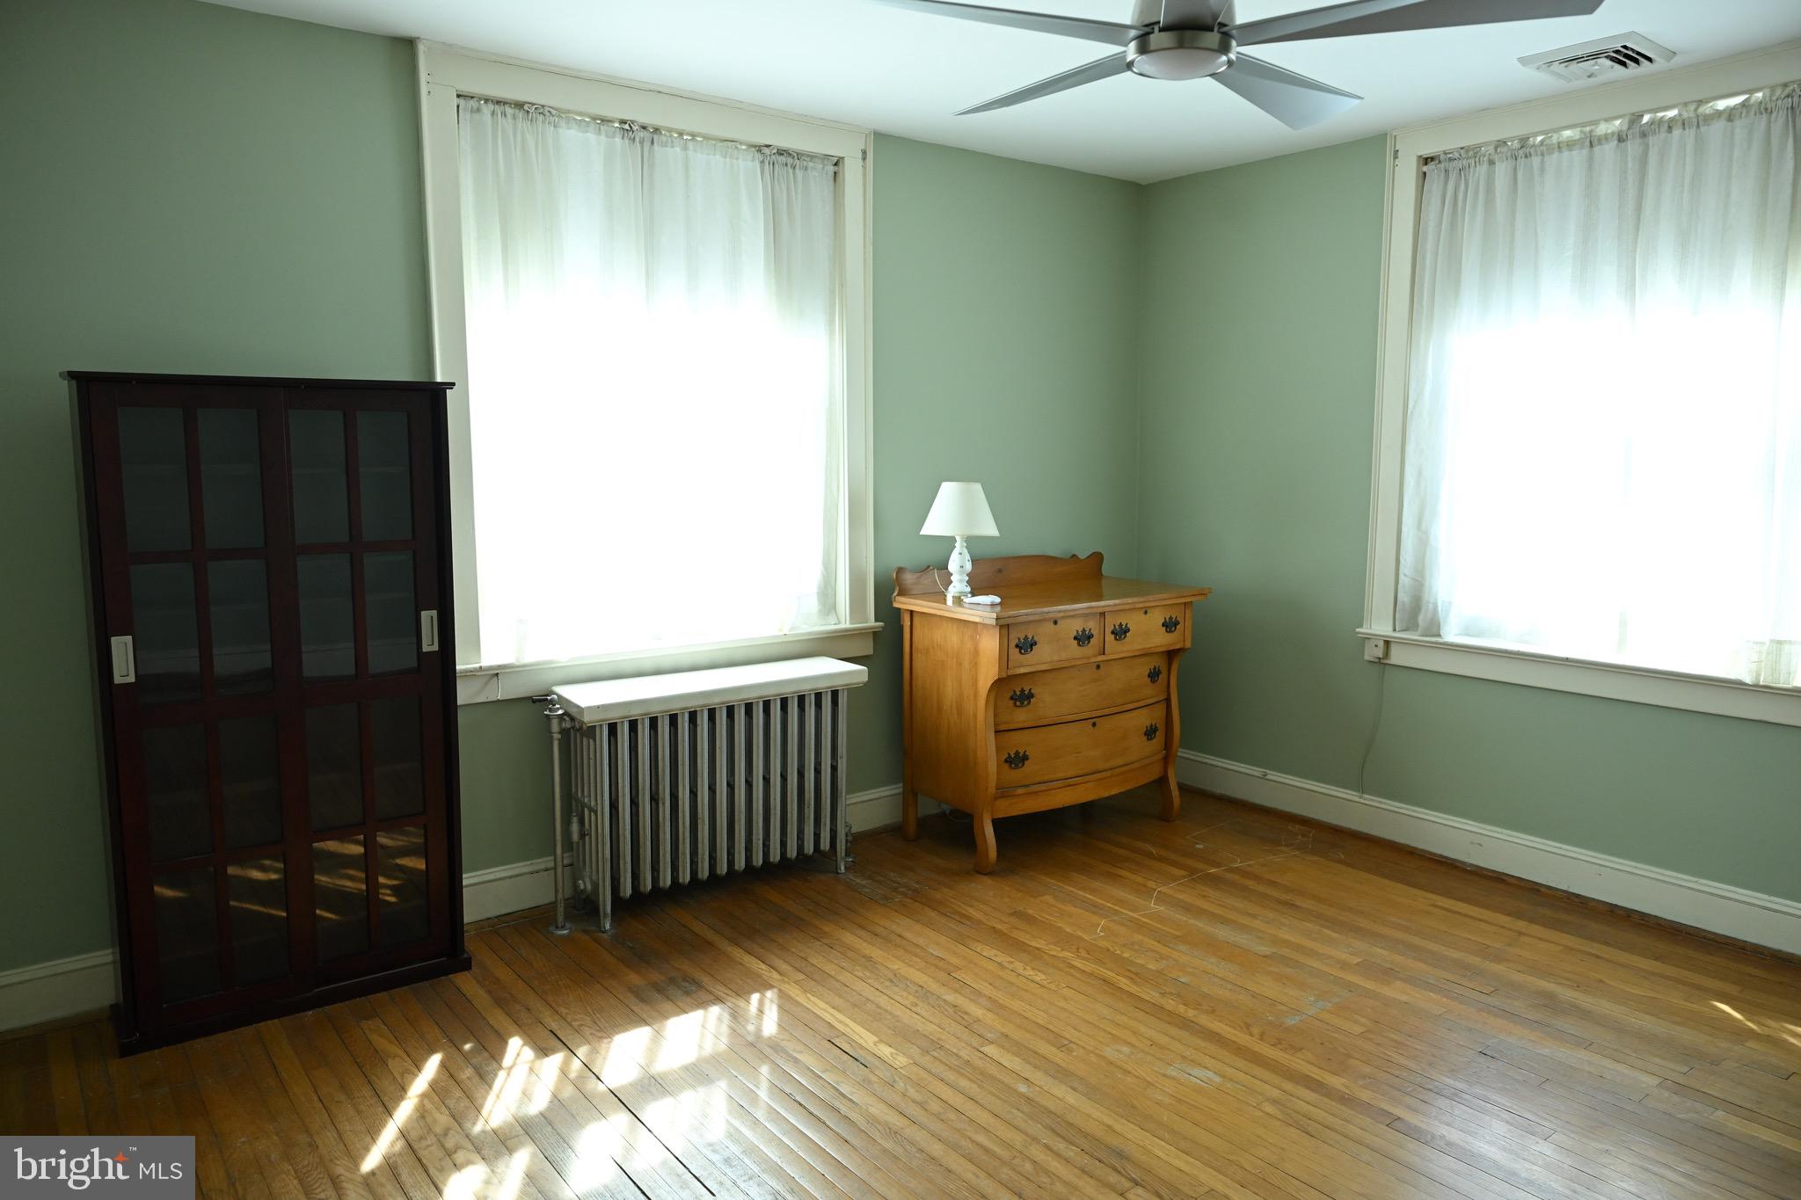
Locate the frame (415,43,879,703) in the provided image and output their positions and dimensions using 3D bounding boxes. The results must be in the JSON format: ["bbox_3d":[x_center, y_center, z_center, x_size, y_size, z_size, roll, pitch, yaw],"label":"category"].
[{"bbox_3d":[-0.707,-0.660,3.812,1.500,1.825,0.120,-5,9,-36],"label":"frame"}]

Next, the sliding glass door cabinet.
[{"bbox_3d":[-1.558,0.243,3.048,0.815,1.575,0.250,-5,9,-36],"label":"sliding glass door cabinet"}]

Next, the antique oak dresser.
[{"bbox_3d":[0.561,0.361,4.356,1.054,1.000,0.535,-6,9,-37],"label":"antique oak dresser"}]

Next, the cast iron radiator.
[{"bbox_3d":[-0.593,0.593,3.794,1.035,0.688,0.290,-5,9,-36],"label":"cast iron radiator"}]

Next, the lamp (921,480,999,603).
[{"bbox_3d":[0.209,-0.218,4.227,0.284,0.400,0.284,0,7,0],"label":"lamp"}]

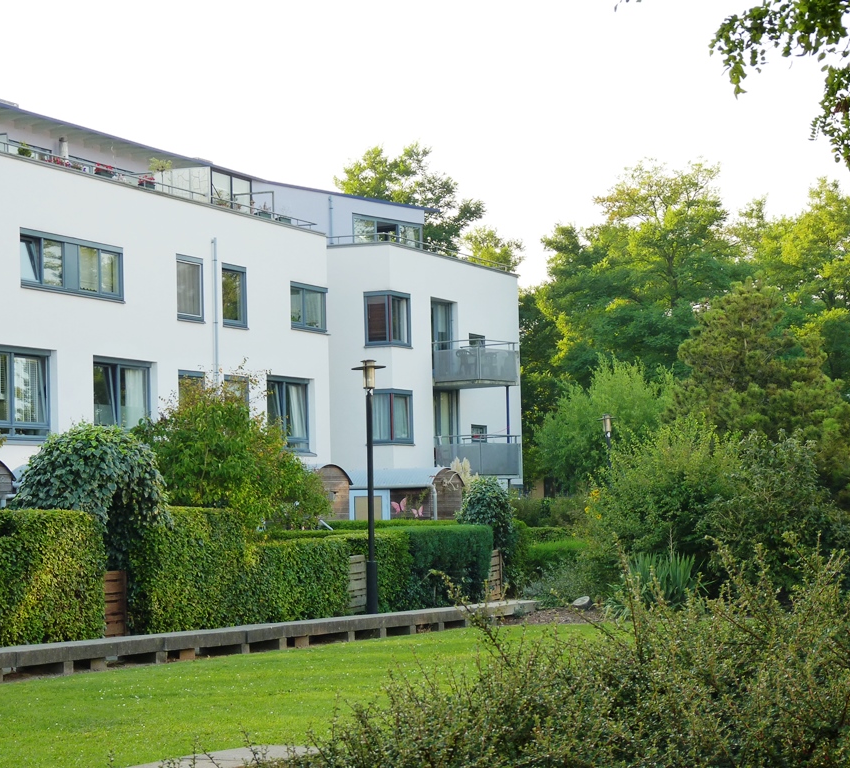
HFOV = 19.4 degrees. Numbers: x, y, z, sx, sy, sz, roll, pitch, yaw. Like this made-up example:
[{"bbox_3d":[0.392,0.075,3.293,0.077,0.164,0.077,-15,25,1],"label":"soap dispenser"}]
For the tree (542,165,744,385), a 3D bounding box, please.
[{"bbox_3d":[8.684,-1.260,97.843,8.600,14.930,8.600,-1,-3,0],"label":"tree"}]

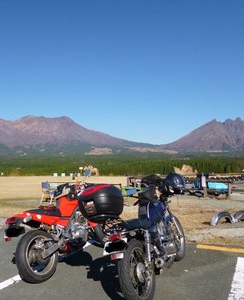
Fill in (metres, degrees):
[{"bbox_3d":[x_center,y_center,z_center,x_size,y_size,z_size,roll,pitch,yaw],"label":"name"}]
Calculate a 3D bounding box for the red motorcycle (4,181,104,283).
[{"bbox_3d":[-0.734,1.036,3.974,0.800,1.150,2.100,-12,-7,26],"label":"red motorcycle"}]

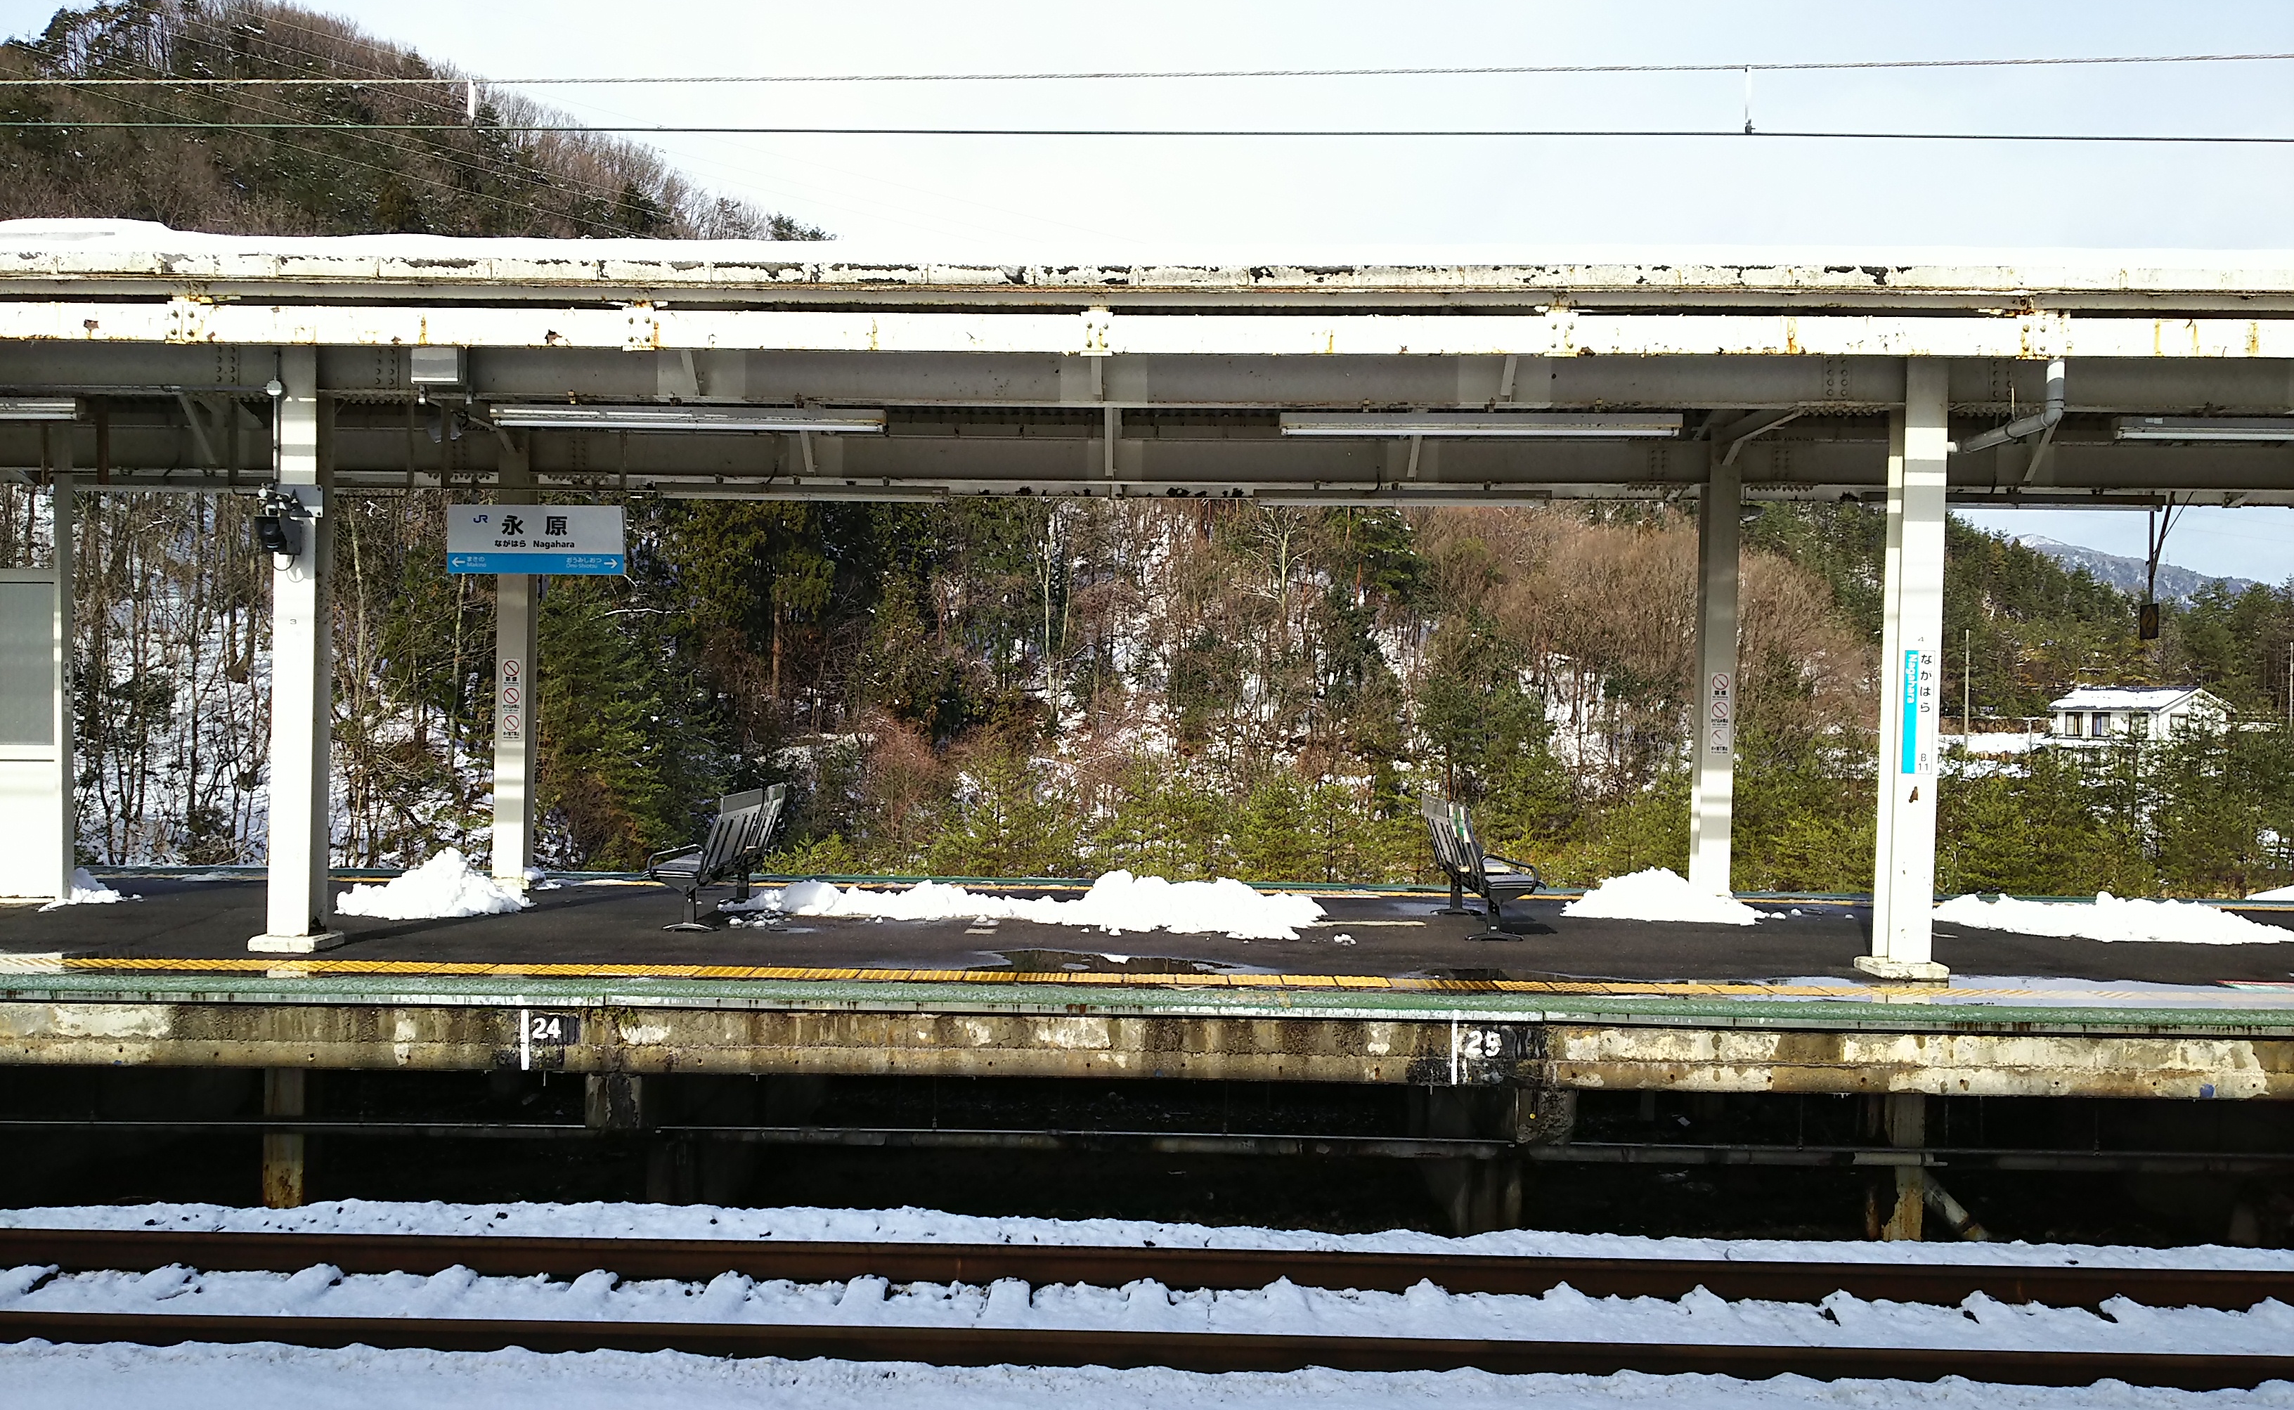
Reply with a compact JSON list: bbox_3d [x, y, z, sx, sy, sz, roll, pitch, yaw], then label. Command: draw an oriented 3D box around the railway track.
[{"bbox_3d":[0.000,2.780,7.970,11.000,0.180,1.280,1,0,1],"label":"railway track"}]

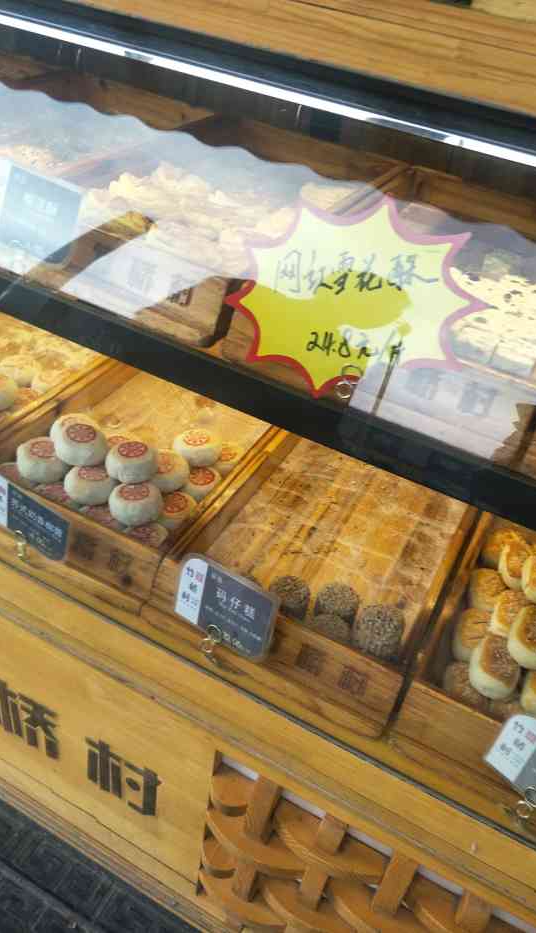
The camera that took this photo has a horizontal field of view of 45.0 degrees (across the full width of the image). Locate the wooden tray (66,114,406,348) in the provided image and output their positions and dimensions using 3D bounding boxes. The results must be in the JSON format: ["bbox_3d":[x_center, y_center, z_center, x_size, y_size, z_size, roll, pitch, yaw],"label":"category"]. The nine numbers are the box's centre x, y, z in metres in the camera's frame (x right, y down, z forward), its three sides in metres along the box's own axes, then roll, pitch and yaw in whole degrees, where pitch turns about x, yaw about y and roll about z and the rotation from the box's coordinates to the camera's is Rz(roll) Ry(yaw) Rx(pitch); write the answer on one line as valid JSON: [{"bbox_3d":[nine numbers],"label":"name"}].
[{"bbox_3d":[-0.061,-0.305,0.756,0.268,0.051,0.459,23,45,16],"label":"wooden tray"}]

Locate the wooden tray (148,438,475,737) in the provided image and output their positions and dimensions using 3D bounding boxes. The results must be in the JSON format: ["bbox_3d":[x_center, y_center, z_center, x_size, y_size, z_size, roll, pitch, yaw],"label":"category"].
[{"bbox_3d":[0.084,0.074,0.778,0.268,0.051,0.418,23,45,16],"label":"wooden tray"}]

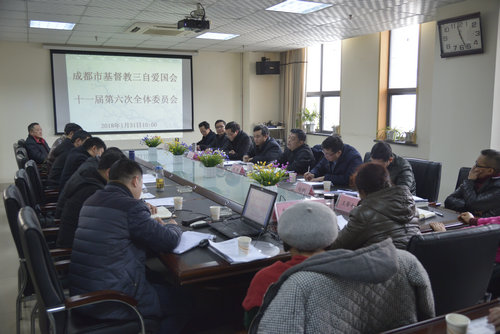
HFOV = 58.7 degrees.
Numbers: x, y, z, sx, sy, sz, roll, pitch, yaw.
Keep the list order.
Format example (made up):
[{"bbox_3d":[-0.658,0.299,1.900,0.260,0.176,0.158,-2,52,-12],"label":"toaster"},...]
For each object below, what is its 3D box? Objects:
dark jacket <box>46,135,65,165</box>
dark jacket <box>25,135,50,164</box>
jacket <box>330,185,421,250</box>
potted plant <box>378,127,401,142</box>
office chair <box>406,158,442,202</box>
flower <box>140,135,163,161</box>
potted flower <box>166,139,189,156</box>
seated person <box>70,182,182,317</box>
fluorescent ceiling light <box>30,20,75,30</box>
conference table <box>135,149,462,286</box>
[{"bbox_3d":[-2.182,-0.030,5.382,0.470,0.680,0.500,-4,9,-26],"label":"dark jacket"},{"bbox_3d":[-2.688,-0.118,5.794,0.450,0.620,0.530,0,8,1],"label":"dark jacket"},{"bbox_3d":[0.692,0.393,2.500,0.490,0.640,0.460,-4,9,-26],"label":"jacket"},{"bbox_3d":[2.115,-0.496,6.731,0.280,0.230,0.330,-4,9,-26],"label":"potted plant"},{"bbox_3d":[1.489,0.438,4.469,0.590,1.000,0.550,-4,9,-26],"label":"office chair"},{"bbox_3d":[-1.411,-0.320,6.401,0.310,0.275,0.290,-4,9,-26],"label":"flower"},{"bbox_3d":[-0.857,-0.177,5.347,0.300,0.285,0.280,-4,9,-26],"label":"potted flower"},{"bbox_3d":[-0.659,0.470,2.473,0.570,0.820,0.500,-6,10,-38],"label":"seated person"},{"bbox_3d":[-2.737,-1.959,6.173,0.562,0.060,0.551,-4,9,-26],"label":"fluorescent ceiling light"},{"bbox_3d":[-0.625,0.440,5.363,2.310,0.750,6.020,-4,9,-26],"label":"conference table"}]

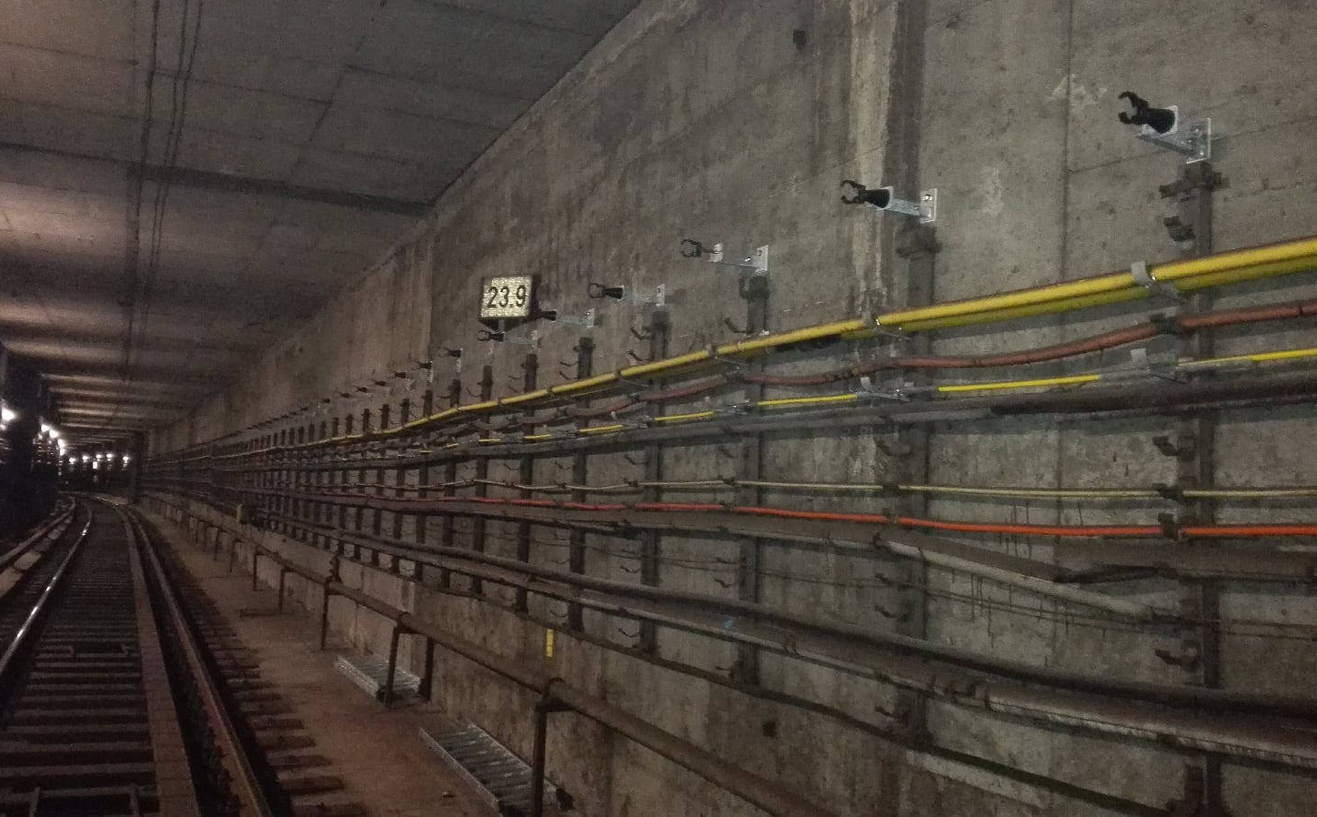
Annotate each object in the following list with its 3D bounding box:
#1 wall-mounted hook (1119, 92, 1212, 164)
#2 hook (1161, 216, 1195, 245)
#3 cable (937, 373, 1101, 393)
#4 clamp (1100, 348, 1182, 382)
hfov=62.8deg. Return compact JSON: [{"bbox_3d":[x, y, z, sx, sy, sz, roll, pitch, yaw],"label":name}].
[{"bbox_3d":[1.208,-0.674,2.594,0.260,0.118,0.075,4,-5,-26],"label":"wall-mounted hook"},{"bbox_3d":[1.240,-0.426,2.577,0.072,0.055,0.040,4,-5,-26],"label":"hook"},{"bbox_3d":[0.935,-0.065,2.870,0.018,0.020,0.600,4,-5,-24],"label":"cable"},{"bbox_3d":[1.113,-0.097,2.474,0.160,0.063,0.100,4,-5,-24],"label":"clamp"}]

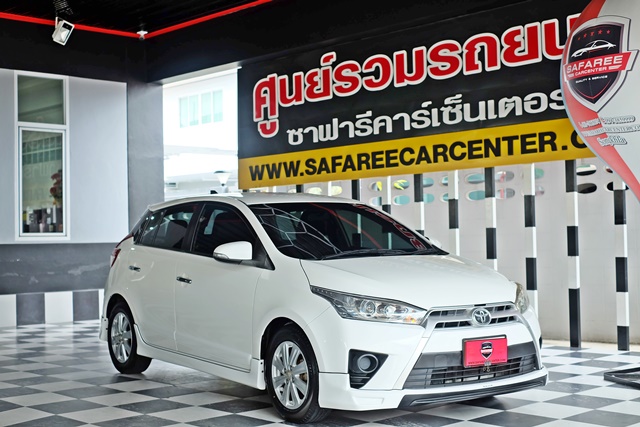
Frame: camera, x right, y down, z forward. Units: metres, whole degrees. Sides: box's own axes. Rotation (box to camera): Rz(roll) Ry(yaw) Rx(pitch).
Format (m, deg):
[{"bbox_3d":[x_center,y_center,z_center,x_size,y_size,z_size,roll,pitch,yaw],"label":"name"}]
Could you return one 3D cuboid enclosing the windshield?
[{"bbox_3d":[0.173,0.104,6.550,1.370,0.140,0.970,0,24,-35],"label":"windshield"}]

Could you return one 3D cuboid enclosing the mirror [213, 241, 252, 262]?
[{"bbox_3d":[-0.564,0.249,6.118,0.240,0.150,0.140,0,-1,-35],"label":"mirror"}]

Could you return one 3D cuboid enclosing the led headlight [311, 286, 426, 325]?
[{"bbox_3d":[0.268,0.529,5.418,0.420,0.220,0.640,0,-1,-35],"label":"led headlight"}]

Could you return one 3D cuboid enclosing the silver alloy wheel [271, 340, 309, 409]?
[{"bbox_3d":[-0.135,0.967,5.675,0.160,0.415,0.415,0,-1,-35],"label":"silver alloy wheel"}]

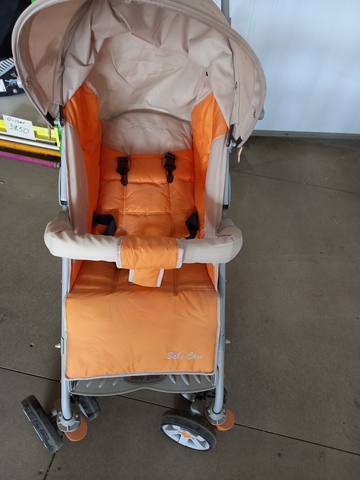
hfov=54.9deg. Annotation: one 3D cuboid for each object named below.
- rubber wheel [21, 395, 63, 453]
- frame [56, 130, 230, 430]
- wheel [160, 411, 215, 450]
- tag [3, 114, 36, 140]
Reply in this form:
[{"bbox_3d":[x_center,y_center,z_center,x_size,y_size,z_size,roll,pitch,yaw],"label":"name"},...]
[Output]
[{"bbox_3d":[-0.392,0.520,0.983,0.042,0.167,0.167,-31,55,-32],"label":"rubber wheel"},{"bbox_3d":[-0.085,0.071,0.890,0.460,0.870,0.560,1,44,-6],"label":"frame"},{"bbox_3d":[0.024,0.552,1.000,0.167,0.167,0.039,18,45,12],"label":"wheel"},{"bbox_3d":[-0.915,-0.641,1.980,0.186,0.110,0.004,16,45,9],"label":"tag"}]

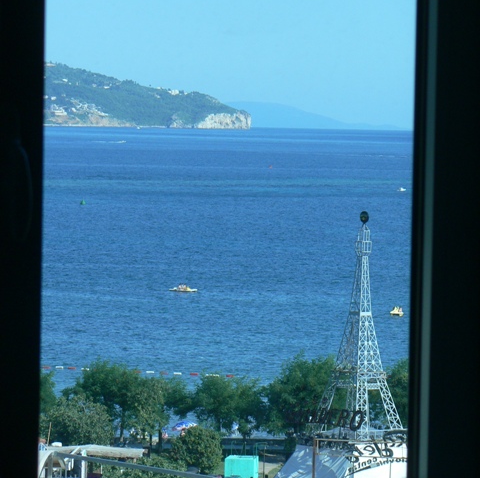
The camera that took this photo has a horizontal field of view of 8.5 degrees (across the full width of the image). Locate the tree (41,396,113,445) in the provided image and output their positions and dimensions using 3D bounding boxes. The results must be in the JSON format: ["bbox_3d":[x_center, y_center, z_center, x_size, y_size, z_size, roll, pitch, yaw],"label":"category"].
[{"bbox_3d":[-10.862,12.442,213.000,5.100,4.300,4.900,1,2,0],"label":"tree"}]

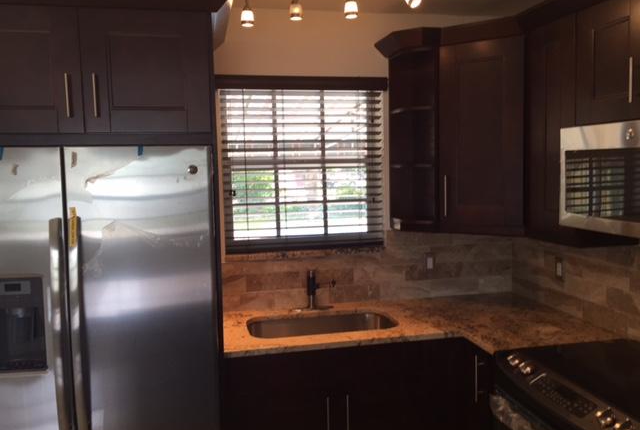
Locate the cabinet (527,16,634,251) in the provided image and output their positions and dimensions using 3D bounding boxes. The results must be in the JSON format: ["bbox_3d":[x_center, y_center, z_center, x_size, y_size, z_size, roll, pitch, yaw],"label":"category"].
[{"bbox_3d":[1.129,-0.347,2.325,0.308,0.920,0.320,-2,5,-11],"label":"cabinet"}]

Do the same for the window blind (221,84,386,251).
[{"bbox_3d":[-0.078,-0.243,2.848,0.869,0.872,0.065,-2,5,-11],"label":"window blind"}]

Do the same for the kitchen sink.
[{"bbox_3d":[0.004,0.627,2.632,0.708,0.190,0.362,-2,5,-11],"label":"kitchen sink"}]

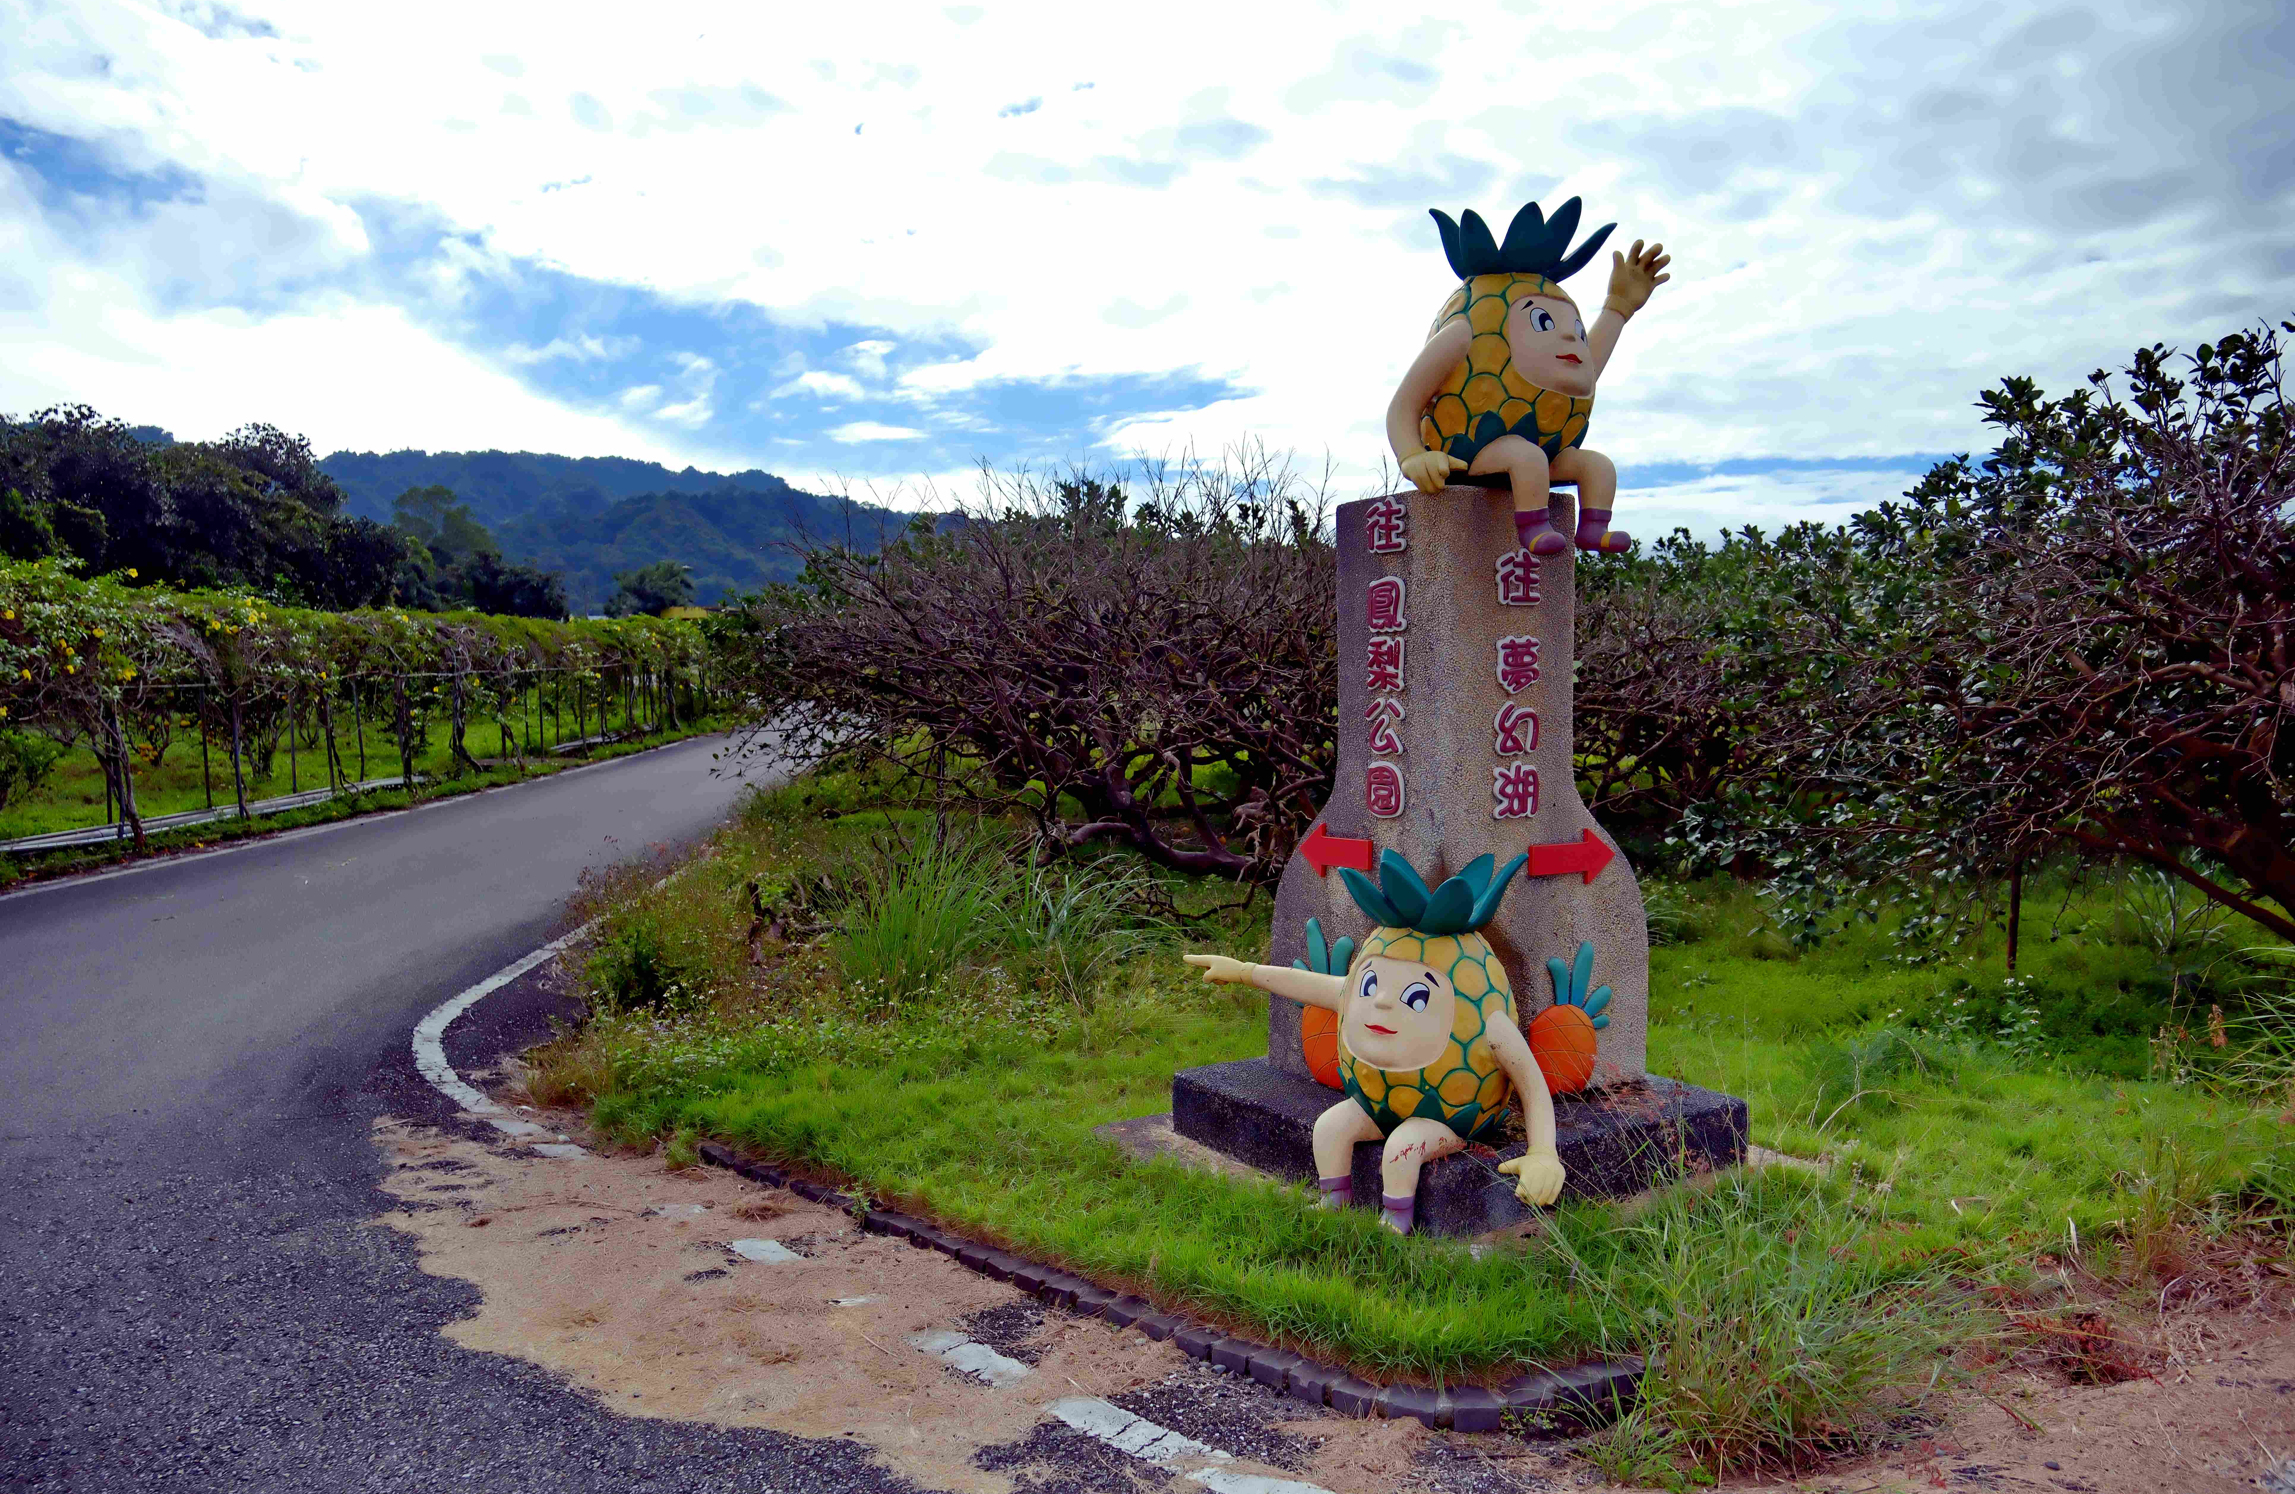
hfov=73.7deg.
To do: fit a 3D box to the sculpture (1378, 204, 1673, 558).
[{"bbox_3d":[1.265,-1.194,4.954,1.120,1.180,0.660,-2,3,-34],"label":"sculpture"}]

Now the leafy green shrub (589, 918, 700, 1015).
[{"bbox_3d":[-2.465,1.064,7.500,0.540,0.460,0.500,-1,3,-18],"label":"leafy green shrub"}]

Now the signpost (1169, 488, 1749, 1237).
[{"bbox_3d":[0.998,0.261,5.032,1.314,2.130,1.314,-2,3,-34],"label":"signpost"}]

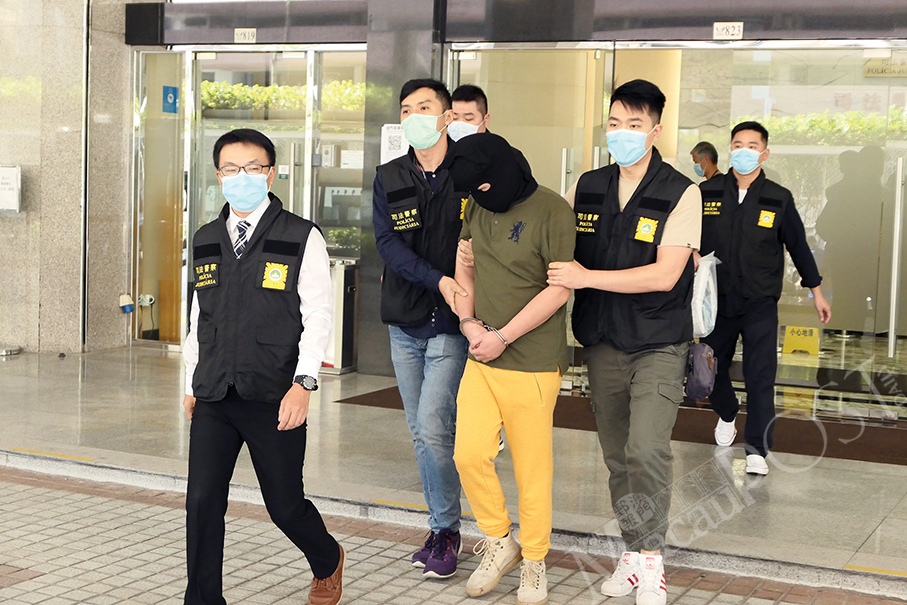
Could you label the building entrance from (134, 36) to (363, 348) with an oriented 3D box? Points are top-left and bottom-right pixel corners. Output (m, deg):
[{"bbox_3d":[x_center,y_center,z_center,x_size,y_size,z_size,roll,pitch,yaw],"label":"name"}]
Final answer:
[{"bbox_3d":[-1.467,-0.715,10.928,2.000,2.230,0.300,4,5,26],"label":"building entrance"}]

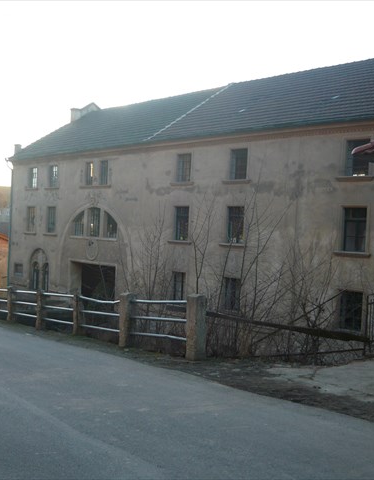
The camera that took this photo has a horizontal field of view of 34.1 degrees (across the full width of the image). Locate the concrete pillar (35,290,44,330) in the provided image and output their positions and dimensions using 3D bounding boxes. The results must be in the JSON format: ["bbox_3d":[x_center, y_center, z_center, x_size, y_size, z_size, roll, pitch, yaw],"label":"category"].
[{"bbox_3d":[-3.521,1.686,14.640,0.190,0.924,0.260,2,1,-34],"label":"concrete pillar"}]

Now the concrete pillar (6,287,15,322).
[{"bbox_3d":[-4.811,1.747,16.653,0.190,0.901,0.260,2,1,-34],"label":"concrete pillar"}]

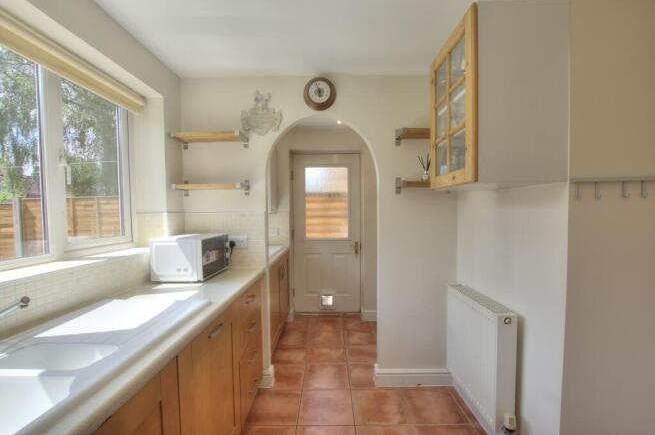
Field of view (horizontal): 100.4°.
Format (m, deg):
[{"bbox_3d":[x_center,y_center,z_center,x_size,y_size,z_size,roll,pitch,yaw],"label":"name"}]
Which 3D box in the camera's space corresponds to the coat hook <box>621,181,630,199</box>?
[{"bbox_3d":[1.141,-0.105,1.045,0.013,0.071,0.030,0,1,0],"label":"coat hook"}]

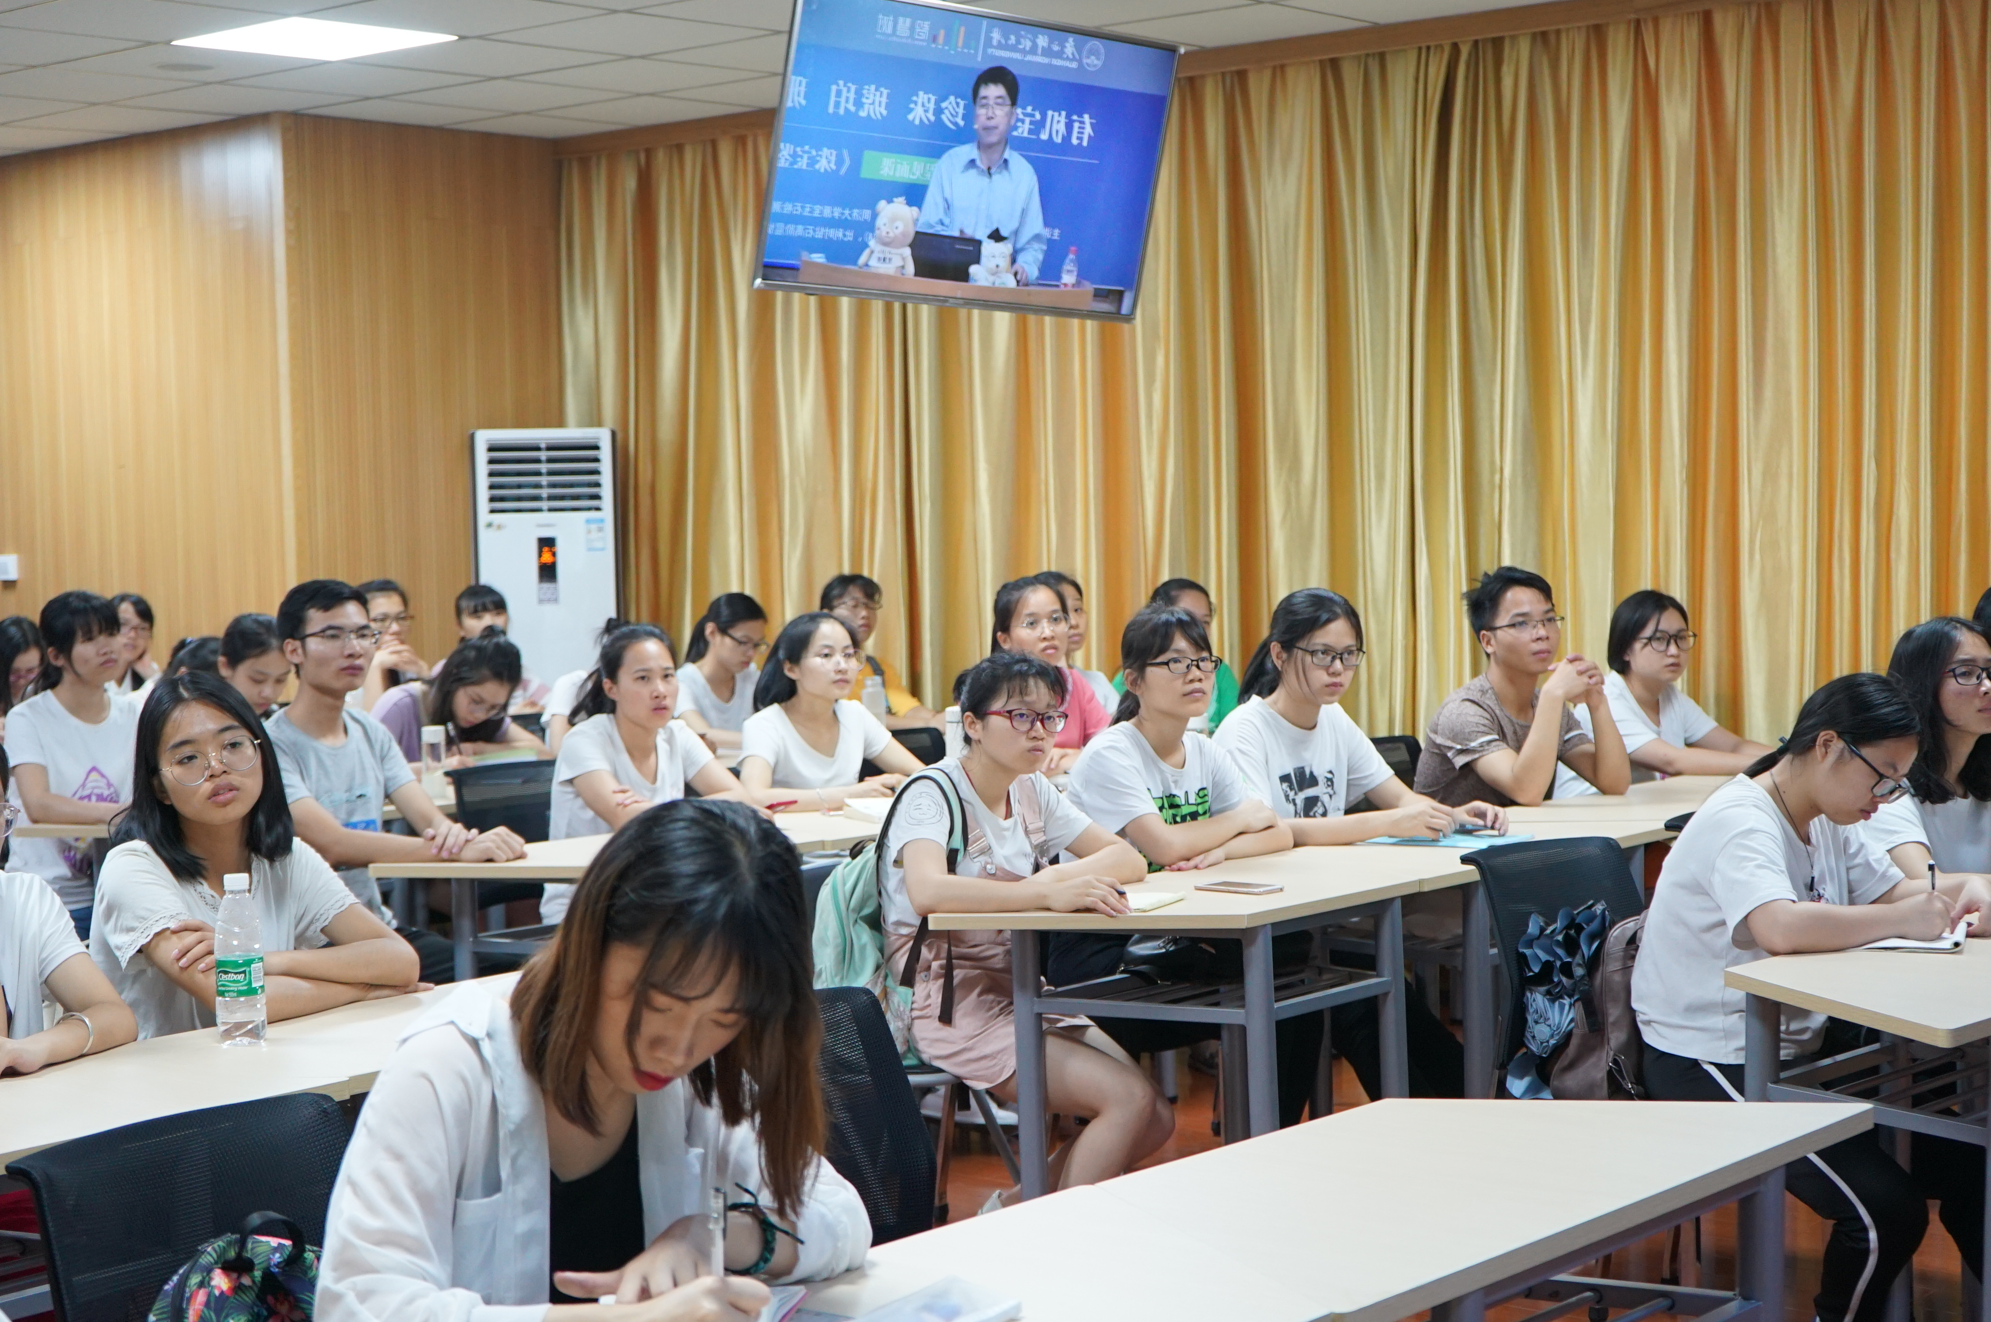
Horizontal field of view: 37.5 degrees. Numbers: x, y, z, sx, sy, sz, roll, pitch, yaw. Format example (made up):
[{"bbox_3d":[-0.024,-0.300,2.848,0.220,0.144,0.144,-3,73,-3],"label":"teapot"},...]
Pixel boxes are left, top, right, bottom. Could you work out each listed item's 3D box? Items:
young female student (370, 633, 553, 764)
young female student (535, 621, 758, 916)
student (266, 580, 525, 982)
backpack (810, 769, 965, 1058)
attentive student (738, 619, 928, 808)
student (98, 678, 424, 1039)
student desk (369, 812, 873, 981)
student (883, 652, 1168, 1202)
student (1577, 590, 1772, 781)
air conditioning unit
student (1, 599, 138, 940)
[{"bbox_3d":[-1.502,0.522,8.570,0.780,1.140,0.500,2,4,45],"label":"young female student"},{"bbox_3d":[-0.839,0.535,7.071,0.480,1.230,0.760,-4,4,-44],"label":"young female student"},{"bbox_3d":[-1.354,0.511,6.567,0.800,1.350,0.530,1,3,37],"label":"student"},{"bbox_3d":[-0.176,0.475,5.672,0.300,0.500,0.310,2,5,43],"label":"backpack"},{"bbox_3d":[-0.396,0.499,7.617,0.480,1.230,0.760,-4,4,-42],"label":"attentive student"},{"bbox_3d":[-1.030,0.653,4.471,0.700,1.260,0.490,2,5,43],"label":"student"},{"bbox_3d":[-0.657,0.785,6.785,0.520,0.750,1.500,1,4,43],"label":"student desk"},{"bbox_3d":[0.090,0.581,5.463,0.700,1.220,0.510,2,5,43],"label":"student"},{"bbox_3d":[1.850,0.435,7.929,0.480,1.230,0.760,-4,4,-44],"label":"student"},{"bbox_3d":[-1.537,0.068,10.107,0.505,1.734,0.330,-2,4,-5],"label":"air conditioning unit"},{"bbox_3d":[-2.196,0.482,7.305,0.700,1.300,0.480,2,5,43],"label":"student"}]

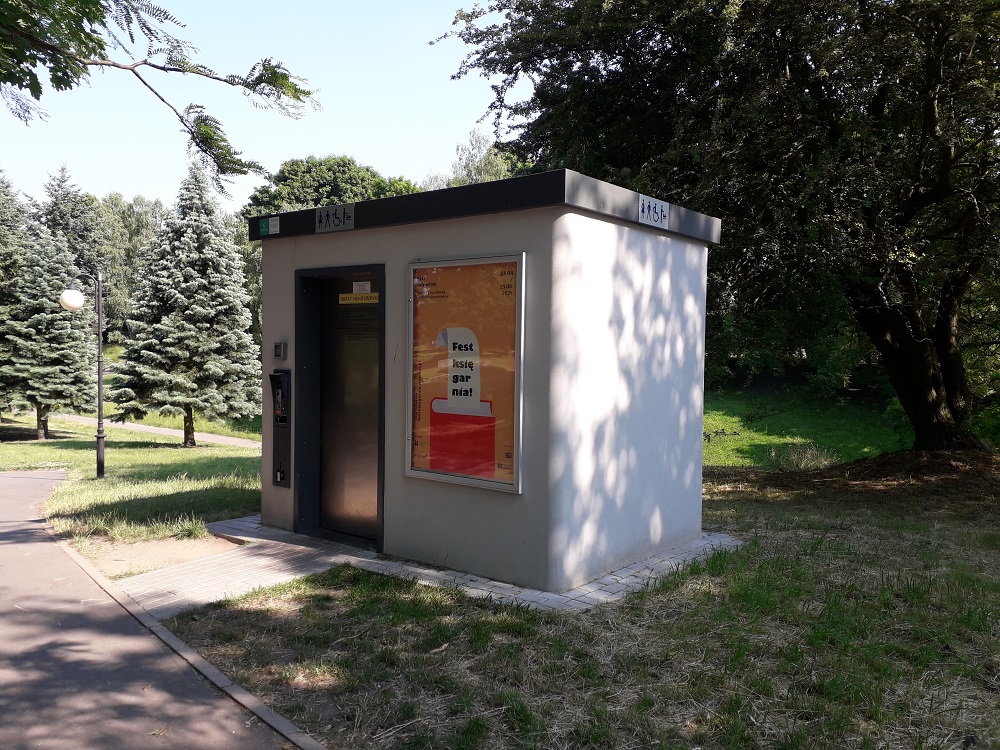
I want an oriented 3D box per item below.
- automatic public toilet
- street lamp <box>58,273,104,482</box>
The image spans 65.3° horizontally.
[{"bbox_3d":[-0.165,-0.004,6.515,3.180,2.575,2.282,2,3,38],"label":"automatic public toilet"},{"bbox_3d":[-7.758,0.012,14.507,0.764,3.882,0.395,0,2,-24],"label":"street lamp"}]

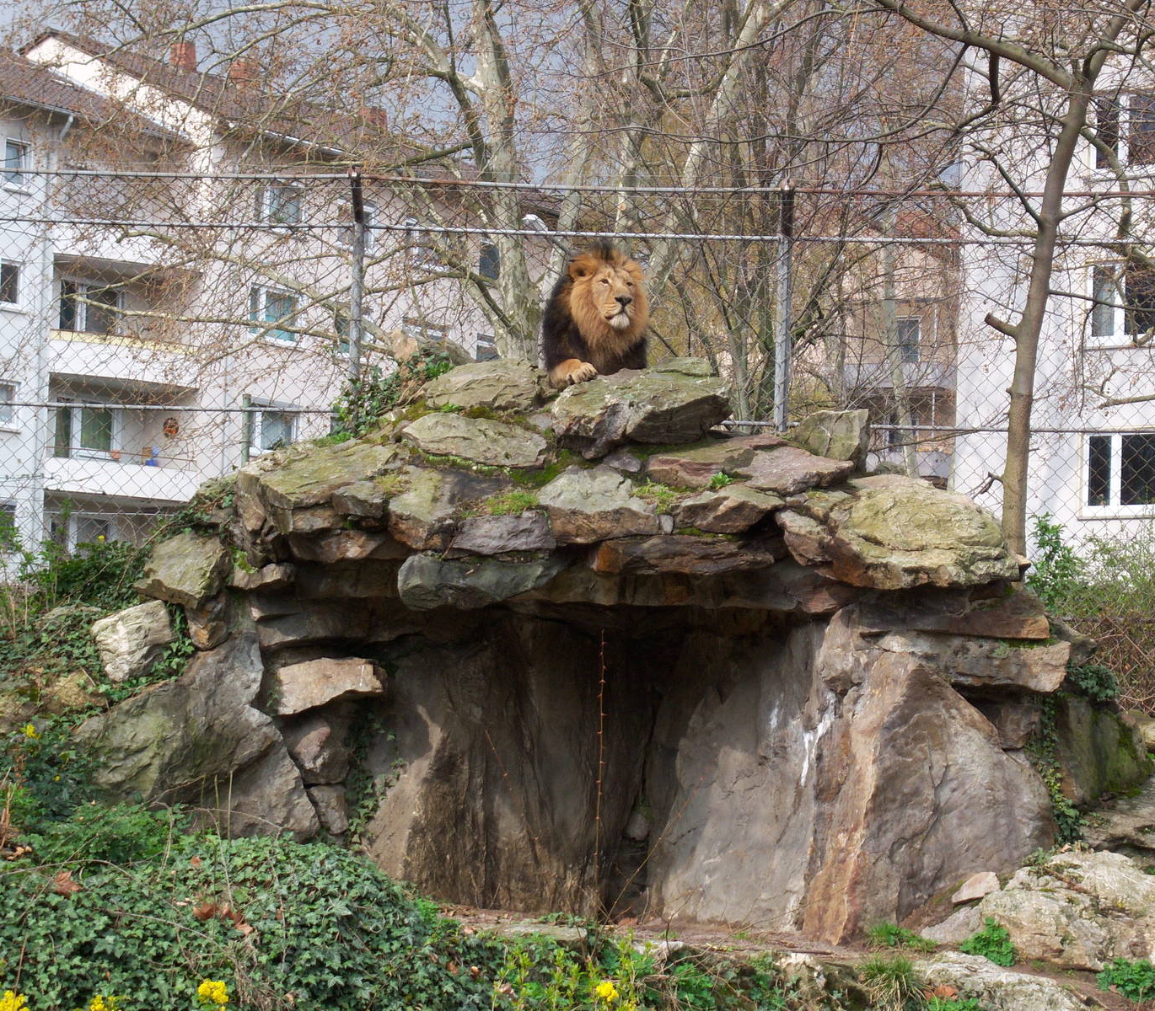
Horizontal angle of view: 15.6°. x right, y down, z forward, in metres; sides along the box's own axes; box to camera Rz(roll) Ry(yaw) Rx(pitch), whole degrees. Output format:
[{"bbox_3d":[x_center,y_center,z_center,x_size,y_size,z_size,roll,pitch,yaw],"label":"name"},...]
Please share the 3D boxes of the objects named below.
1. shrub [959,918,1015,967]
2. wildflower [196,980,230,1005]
[{"bbox_3d":[1.792,1.914,18.400,0.245,0.215,0.220,1,-3,0],"label":"shrub"},{"bbox_3d":[-1.241,1.656,14.300,0.110,0.090,0.100,1,-3,0],"label":"wildflower"}]

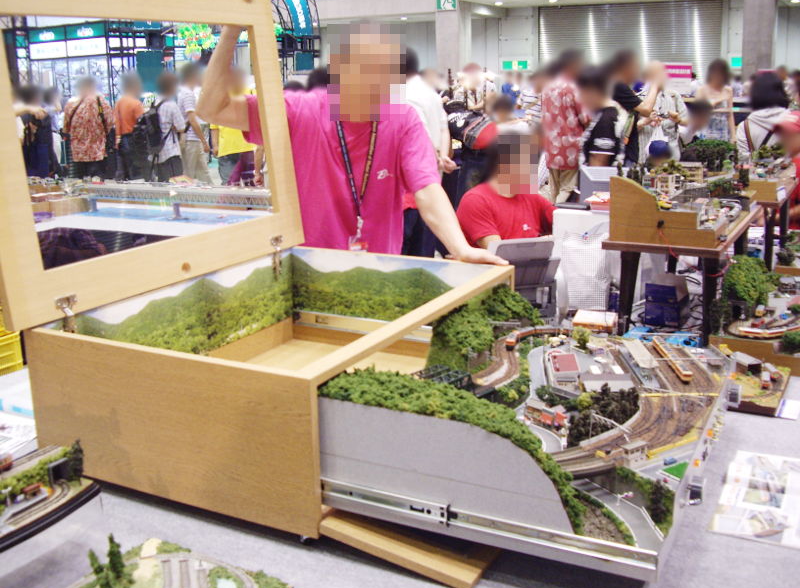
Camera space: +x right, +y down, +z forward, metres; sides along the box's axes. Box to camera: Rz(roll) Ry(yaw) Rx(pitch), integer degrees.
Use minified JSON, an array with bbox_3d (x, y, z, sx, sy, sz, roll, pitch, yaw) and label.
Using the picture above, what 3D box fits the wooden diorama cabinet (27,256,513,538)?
[{"bbox_3d":[-0.217,0.136,1.920,0.645,0.275,0.913,6,15,26],"label":"wooden diorama cabinet"}]

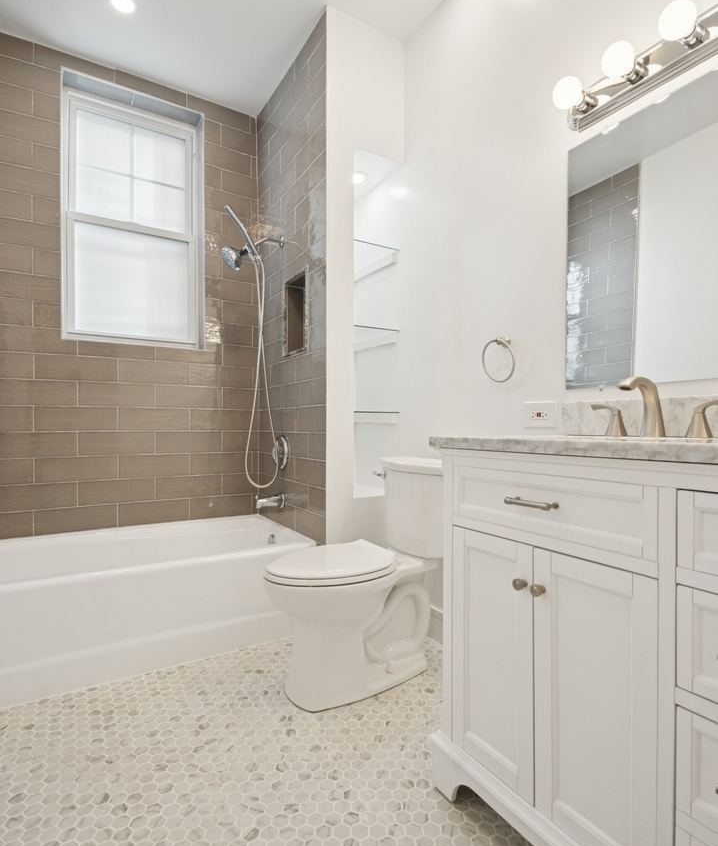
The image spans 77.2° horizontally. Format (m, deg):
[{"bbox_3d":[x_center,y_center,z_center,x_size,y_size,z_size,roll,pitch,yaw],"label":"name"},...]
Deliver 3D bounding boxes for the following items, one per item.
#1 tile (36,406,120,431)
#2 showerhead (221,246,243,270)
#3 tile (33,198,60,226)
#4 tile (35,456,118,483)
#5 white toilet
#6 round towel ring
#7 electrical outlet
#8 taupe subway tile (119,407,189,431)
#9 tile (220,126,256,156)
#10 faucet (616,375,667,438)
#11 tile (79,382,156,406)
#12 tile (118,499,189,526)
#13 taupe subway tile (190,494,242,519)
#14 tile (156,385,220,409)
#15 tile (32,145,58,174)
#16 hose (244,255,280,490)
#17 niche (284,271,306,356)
[{"bbox_3d":[-1.304,-0.016,2.087,0.328,0.115,0.010,0,0,-31],"label":"tile"},{"bbox_3d":[-0.595,-0.768,2.107,0.073,0.112,0.112,-42,20,-24],"label":"showerhead"},{"bbox_3d":[-1.315,-0.889,1.894,0.093,0.106,0.009,0,0,-32],"label":"tile"},{"bbox_3d":[-1.332,0.219,2.131,0.337,0.116,0.010,0,0,-29],"label":"tile"},{"bbox_3d":[0.039,0.525,1.573,0.755,0.760,0.440,0,0,-30],"label":"white toilet"},{"bbox_3d":[0.485,-0.212,1.532,0.062,0.154,0.144,0,0,-32],"label":"round towel ring"},{"bbox_3d":[0.588,-0.025,1.464,0.010,0.085,0.120,0,0,-32],"label":"electrical outlet"},{"bbox_3d":[-0.960,-0.015,2.122,0.309,0.106,0.009,0,0,-32],"label":"taupe subway tile"},{"bbox_3d":[-0.651,-1.544,2.477,0.199,0.115,0.010,0,0,-31],"label":"tile"},{"bbox_3d":[0.690,-0.039,1.095,0.155,0.149,0.052,0,0,-30],"label":"faucet"},{"bbox_3d":[-1.184,-0.137,2.212,0.336,0.115,0.010,0,0,-29],"label":"tile"},{"bbox_3d":[-0.962,0.422,2.123,0.309,0.102,0.009,0,0,-32],"label":"tile"},{"bbox_3d":[-0.746,0.459,2.453,0.332,0.116,0.010,0,0,-29],"label":"taupe subway tile"},{"bbox_3d":[-0.879,-0.134,2.341,0.328,0.115,0.010,0,0,-31],"label":"tile"},{"bbox_3d":[-1.315,-1.108,1.893,0.093,0.104,0.009,0,0,-32],"label":"tile"},{"bbox_3d":[-0.460,-0.242,2.141,0.165,1.111,0.080,0,0,-31],"label":"hose"},{"bbox_3d":[-0.253,-0.501,2.103,0.095,0.374,0.276,0,0,-31],"label":"niche"}]

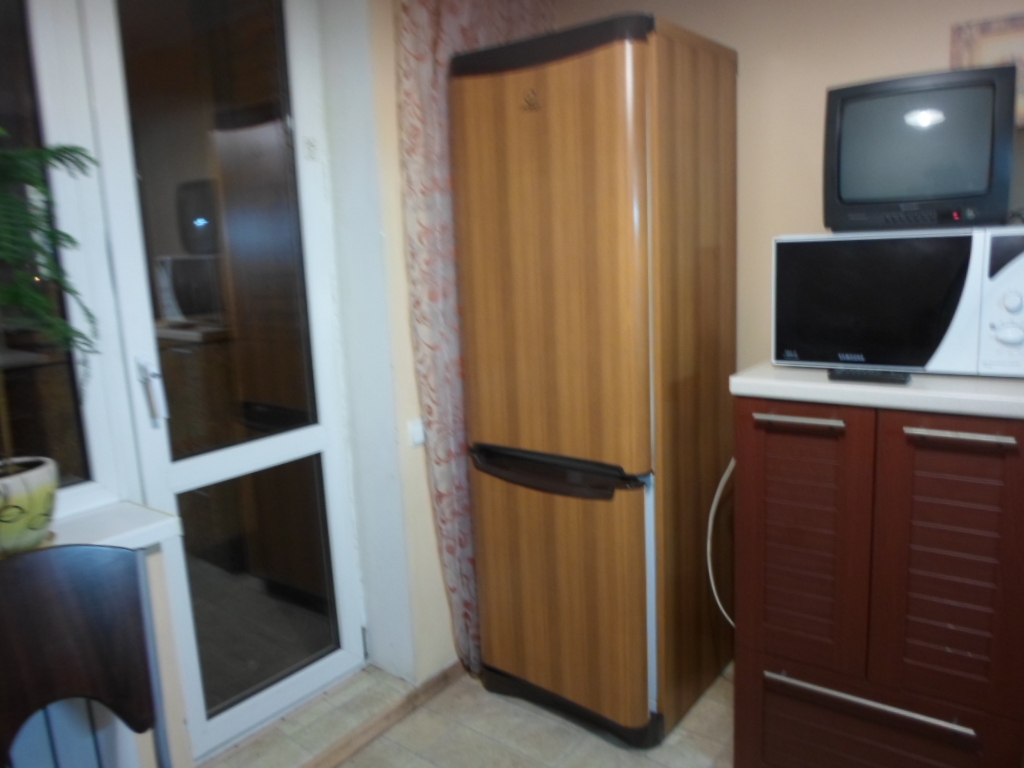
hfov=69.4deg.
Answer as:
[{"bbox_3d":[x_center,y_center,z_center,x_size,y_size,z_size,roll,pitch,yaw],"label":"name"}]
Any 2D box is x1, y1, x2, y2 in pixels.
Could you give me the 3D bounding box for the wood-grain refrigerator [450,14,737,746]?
[{"bbox_3d":[0.258,0.010,2.189,0.605,1.845,0.595,6,14,40],"label":"wood-grain refrigerator"}]

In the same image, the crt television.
[{"bbox_3d":[0.928,-0.511,1.711,0.341,0.313,0.355,3,12,28],"label":"crt television"}]

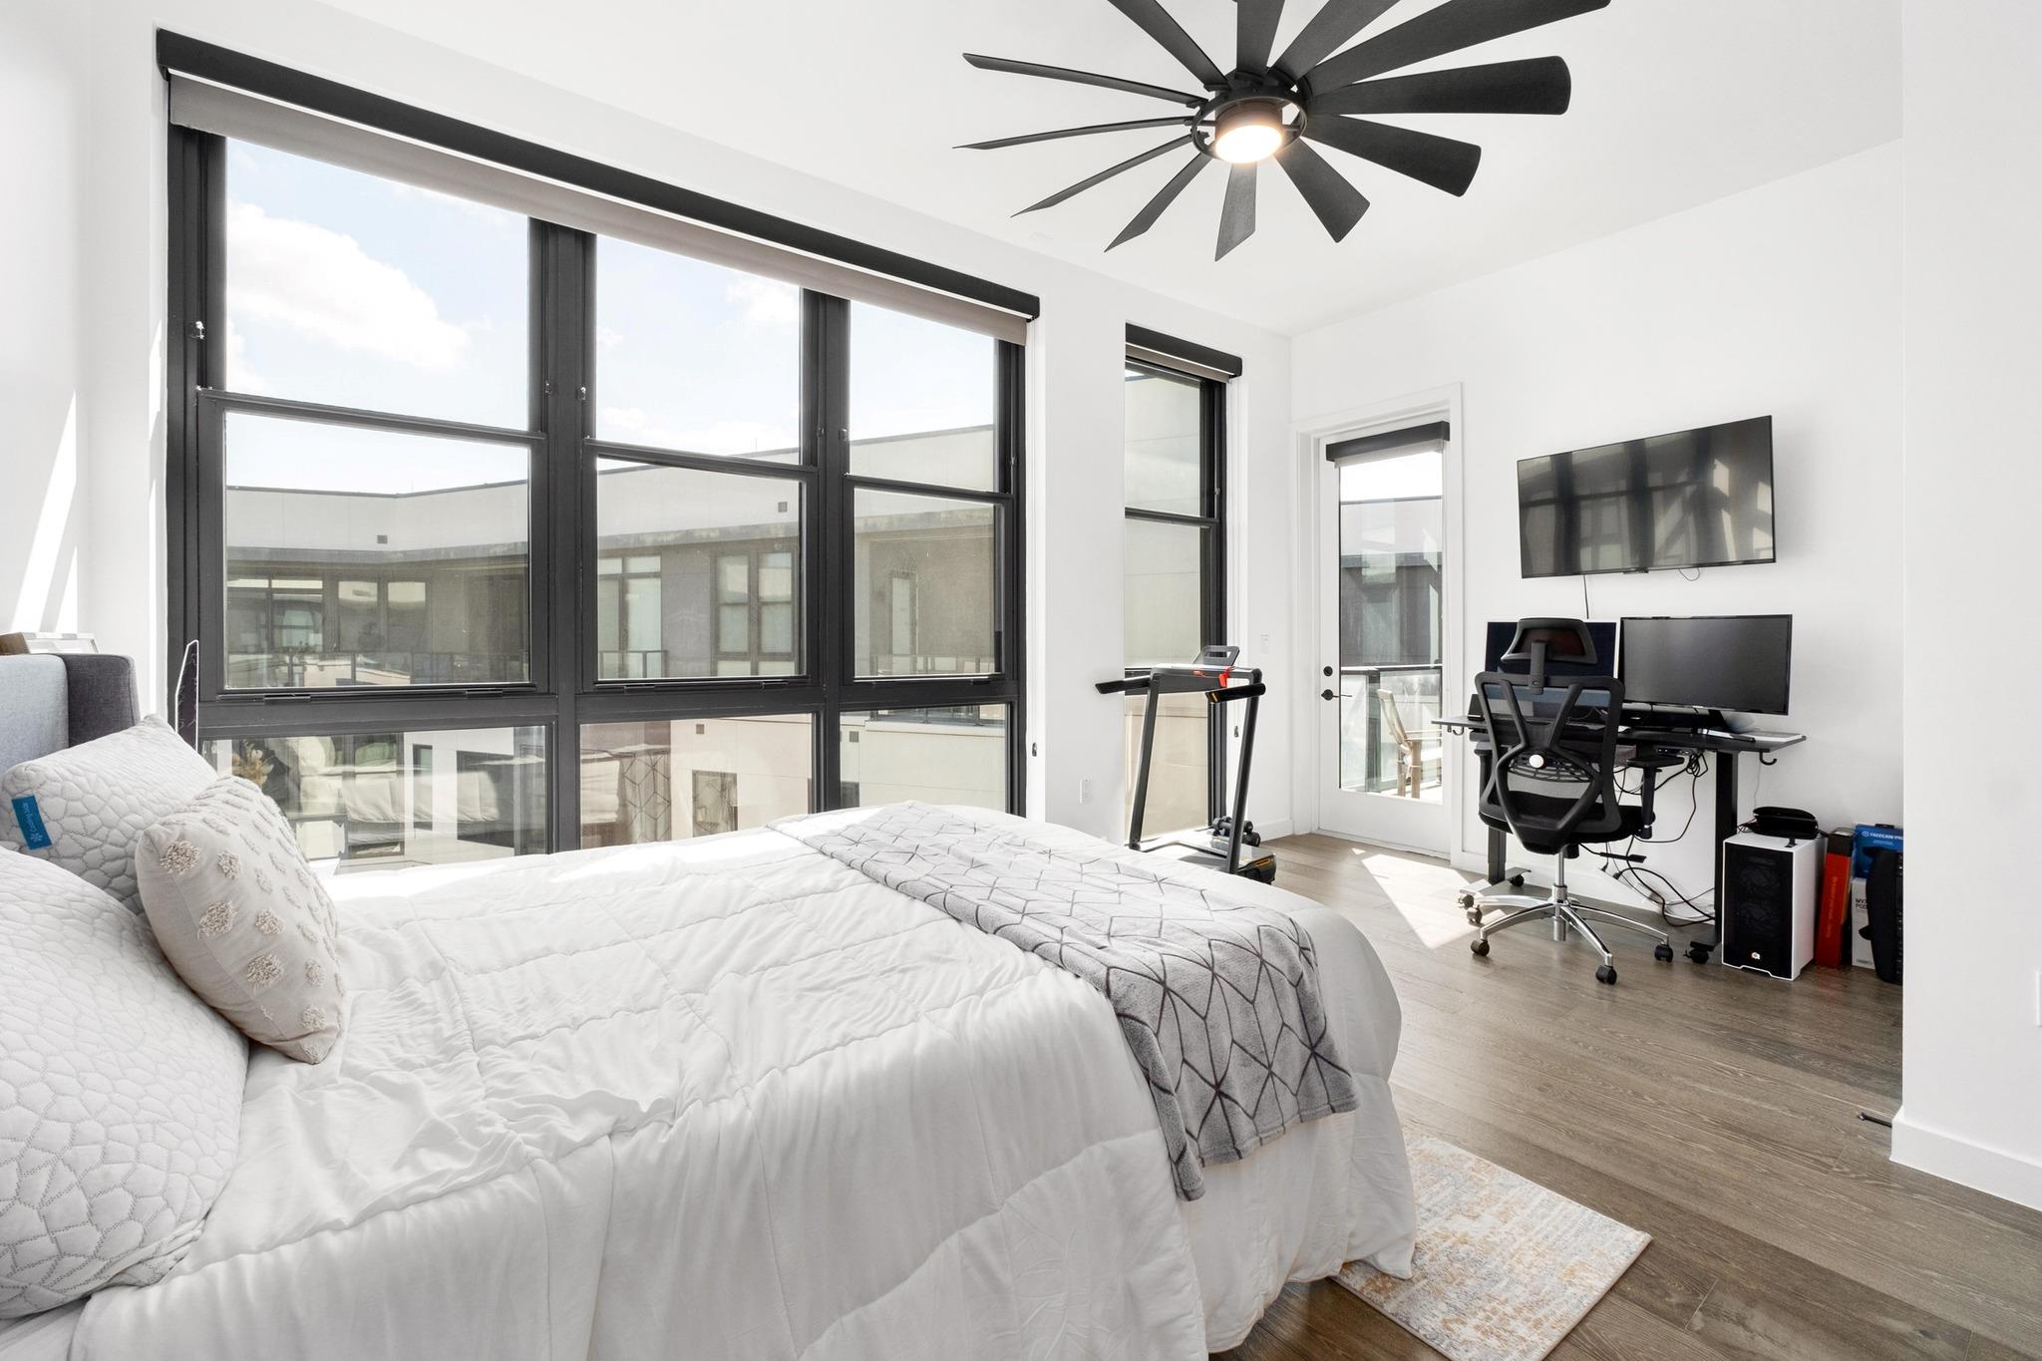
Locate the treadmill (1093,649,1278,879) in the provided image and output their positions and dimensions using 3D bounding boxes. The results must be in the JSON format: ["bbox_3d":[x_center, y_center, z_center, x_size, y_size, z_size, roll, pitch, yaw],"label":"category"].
[{"bbox_3d":[0.616,0.422,4.160,1.224,1.173,0.694,-1,2,-37],"label":"treadmill"}]

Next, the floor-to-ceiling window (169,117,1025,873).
[{"bbox_3d":[-1.226,-0.349,3.352,3.040,2.632,0.122,-1,2,-37],"label":"floor-to-ceiling window"}]

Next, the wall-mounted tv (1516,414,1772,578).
[{"bbox_3d":[2.681,-0.764,3.717,0.071,0.571,0.974,-6,4,-32],"label":"wall-mounted tv"}]

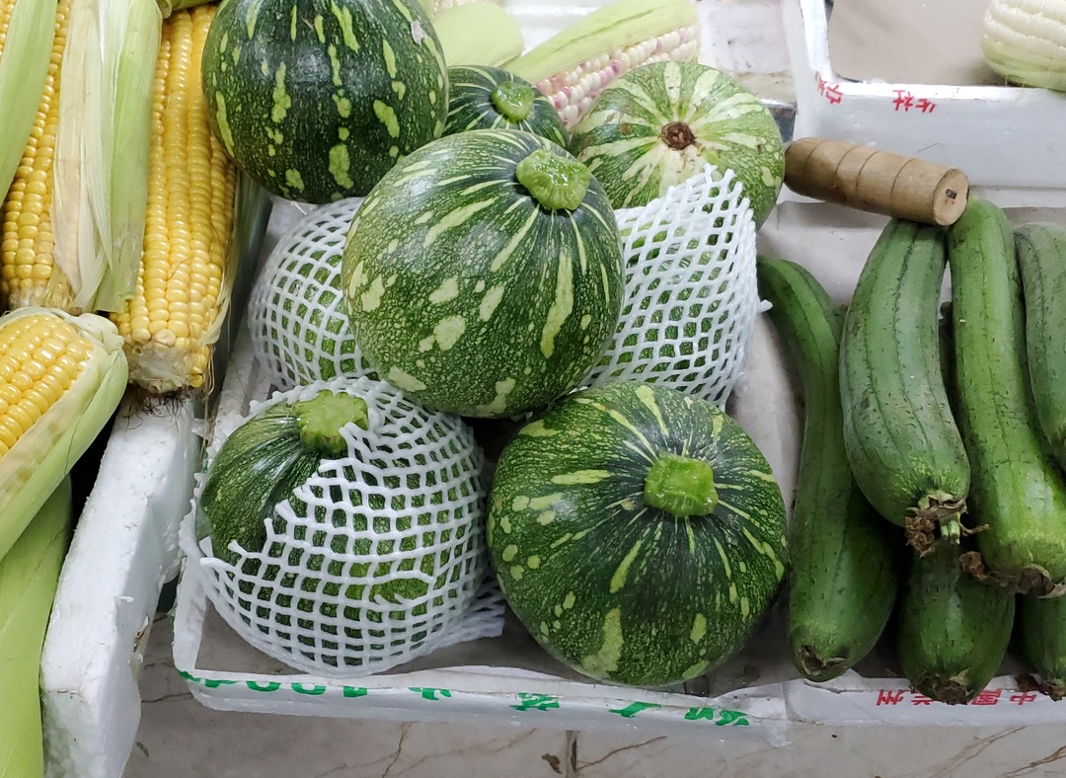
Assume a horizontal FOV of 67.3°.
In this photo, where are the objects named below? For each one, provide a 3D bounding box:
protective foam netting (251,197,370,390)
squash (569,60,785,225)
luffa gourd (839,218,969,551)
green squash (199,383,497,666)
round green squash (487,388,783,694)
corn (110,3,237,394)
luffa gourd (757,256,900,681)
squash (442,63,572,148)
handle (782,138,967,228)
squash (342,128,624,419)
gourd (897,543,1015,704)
[{"bbox_3d":[-0.119,-0.059,0.520,0.135,0.130,0.135,-1,58,-1],"label":"protective foam netting"},{"bbox_3d":[0.103,-0.166,0.583,0.143,0.143,0.135,-9,13,12],"label":"squash"},{"bbox_3d":[0.217,-0.019,0.469,0.073,0.065,0.237,10,58,6],"label":"luffa gourd"},{"bbox_3d":[-0.099,0.072,0.427,0.150,0.155,0.150,3,45,-6],"label":"green squash"},{"bbox_3d":[0.054,0.074,0.425,0.156,0.155,0.156,1,63,-4],"label":"round green squash"},{"bbox_3d":[-0.189,-0.115,0.433,0.056,0.056,0.230,-3,73,-3],"label":"corn"},{"bbox_3d":[0.179,0.031,0.506,0.064,0.060,0.300,4,58,1],"label":"luffa gourd"},{"bbox_3d":[-0.042,-0.163,0.581,0.138,0.135,0.138,7,51,-13],"label":"squash"},{"bbox_3d":[0.206,-0.134,0.508,0.034,0.034,0.118,-40,45,-23],"label":"handle"},{"bbox_3d":[-0.025,-0.059,0.422,0.148,0.150,0.148,15,55,-24],"label":"squash"},{"bbox_3d":[0.255,0.058,0.491,0.065,0.065,0.265,12,59,7],"label":"gourd"}]

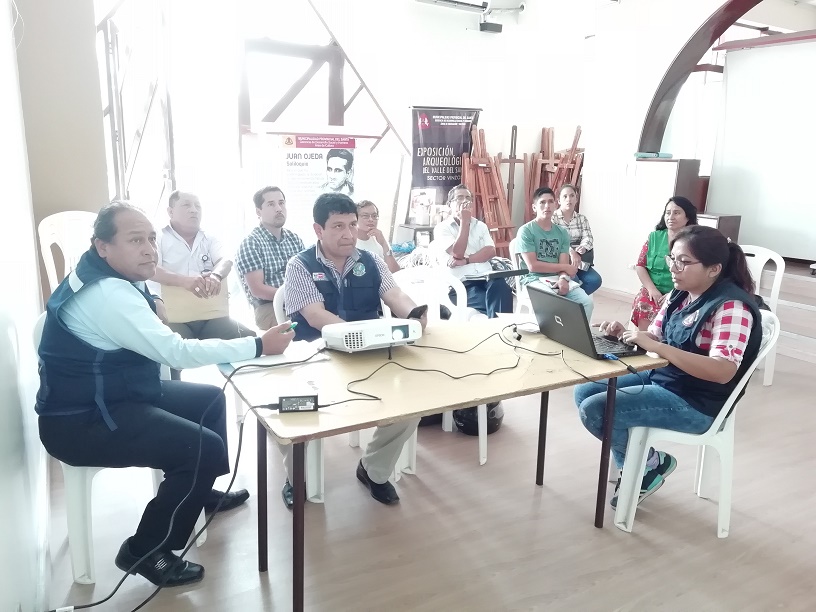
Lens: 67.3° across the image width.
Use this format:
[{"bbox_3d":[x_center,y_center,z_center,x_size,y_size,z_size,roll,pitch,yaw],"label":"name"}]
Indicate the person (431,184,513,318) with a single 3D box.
[{"bbox_3d":[0.456,-0.237,4.628,0.530,1.310,0.760,-2,12,-16],"label":"person"}]

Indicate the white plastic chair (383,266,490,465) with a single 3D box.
[{"bbox_3d":[0.113,0.297,3.077,0.450,0.890,0.530,-3,13,-19],"label":"white plastic chair"}]

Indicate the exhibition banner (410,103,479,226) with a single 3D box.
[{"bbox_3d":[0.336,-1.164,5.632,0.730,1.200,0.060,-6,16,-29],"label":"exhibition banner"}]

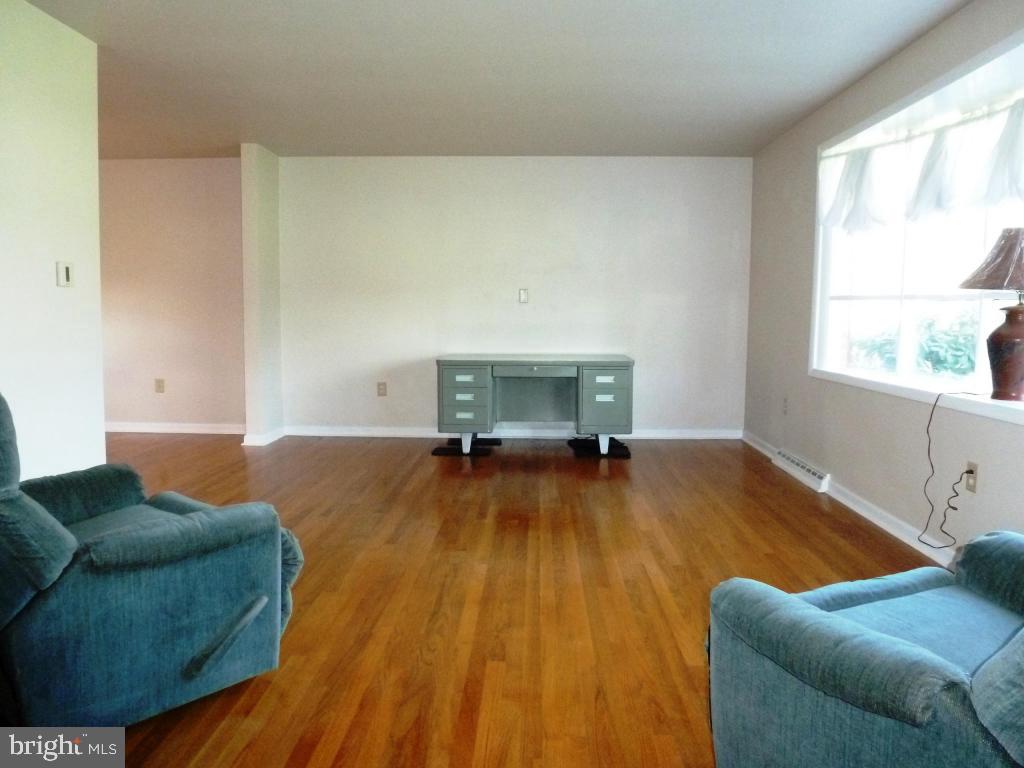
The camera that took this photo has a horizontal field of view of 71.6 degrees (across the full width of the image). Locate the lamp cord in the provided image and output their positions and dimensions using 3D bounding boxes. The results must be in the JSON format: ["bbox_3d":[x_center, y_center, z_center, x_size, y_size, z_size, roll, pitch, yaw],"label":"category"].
[{"bbox_3d":[1.885,0.395,3.106,0.055,0.699,0.382,1,6,2],"label":"lamp cord"}]

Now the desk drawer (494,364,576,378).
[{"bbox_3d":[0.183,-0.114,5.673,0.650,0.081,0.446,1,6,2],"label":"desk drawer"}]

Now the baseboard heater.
[{"bbox_3d":[1.946,0.573,4.858,0.056,0.116,0.927,1,6,2],"label":"baseboard heater"}]

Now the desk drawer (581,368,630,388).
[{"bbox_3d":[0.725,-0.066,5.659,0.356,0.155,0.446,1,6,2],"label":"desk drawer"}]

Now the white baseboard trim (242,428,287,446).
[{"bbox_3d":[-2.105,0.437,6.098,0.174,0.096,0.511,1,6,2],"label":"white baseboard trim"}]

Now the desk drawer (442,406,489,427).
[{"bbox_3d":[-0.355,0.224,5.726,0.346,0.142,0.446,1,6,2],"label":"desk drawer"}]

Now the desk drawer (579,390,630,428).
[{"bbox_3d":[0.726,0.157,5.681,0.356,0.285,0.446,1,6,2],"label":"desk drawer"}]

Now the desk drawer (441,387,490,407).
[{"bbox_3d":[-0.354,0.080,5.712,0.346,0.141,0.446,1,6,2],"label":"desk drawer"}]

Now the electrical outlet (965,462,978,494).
[{"bbox_3d":[1.900,0.387,2.941,0.015,0.116,0.068,1,6,2],"label":"electrical outlet"}]

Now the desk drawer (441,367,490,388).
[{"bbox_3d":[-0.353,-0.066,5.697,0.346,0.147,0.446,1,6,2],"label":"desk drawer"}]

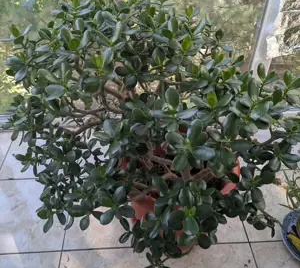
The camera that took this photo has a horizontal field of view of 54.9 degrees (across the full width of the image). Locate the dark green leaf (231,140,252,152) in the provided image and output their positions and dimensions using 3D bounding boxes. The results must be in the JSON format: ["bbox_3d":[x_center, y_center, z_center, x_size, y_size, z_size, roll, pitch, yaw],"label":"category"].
[{"bbox_3d":[0.261,0.036,0.824,0.063,0.014,0.036,-1,76,13],"label":"dark green leaf"}]

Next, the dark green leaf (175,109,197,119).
[{"bbox_3d":[0.112,-0.060,0.865,0.043,0.012,0.072,25,37,39],"label":"dark green leaf"}]

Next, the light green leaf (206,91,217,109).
[{"bbox_3d":[0.163,-0.092,0.767,0.027,0.049,0.012,0,7,10],"label":"light green leaf"}]

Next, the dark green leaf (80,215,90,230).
[{"bbox_3d":[-0.237,0.329,1.075,0.036,0.012,0.059,13,72,14],"label":"dark green leaf"}]

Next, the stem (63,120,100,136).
[{"bbox_3d":[-0.237,-0.021,0.998,0.135,0.050,0.045,-11,44,-12],"label":"stem"}]

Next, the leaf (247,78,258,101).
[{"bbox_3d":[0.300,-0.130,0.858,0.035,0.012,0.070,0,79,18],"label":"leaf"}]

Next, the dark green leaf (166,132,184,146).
[{"bbox_3d":[0.075,0.017,0.826,0.062,0.012,0.037,31,67,-4],"label":"dark green leaf"}]

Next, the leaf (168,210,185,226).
[{"bbox_3d":[0.067,0.212,0.726,0.038,0.013,0.044,31,69,16],"label":"leaf"}]

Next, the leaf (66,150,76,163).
[{"bbox_3d":[-0.252,0.072,0.927,0.032,0.042,0.013,30,4,-3],"label":"leaf"}]

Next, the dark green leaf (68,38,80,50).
[{"bbox_3d":[-0.232,-0.274,0.886,0.036,0.042,0.013,9,39,-12],"label":"dark green leaf"}]

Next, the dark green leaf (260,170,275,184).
[{"bbox_3d":[0.344,0.127,0.845,0.013,0.044,0.039,7,49,-52],"label":"dark green leaf"}]

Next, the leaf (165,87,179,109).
[{"bbox_3d":[0.064,-0.109,0.864,0.041,0.012,0.068,-12,82,-5],"label":"leaf"}]

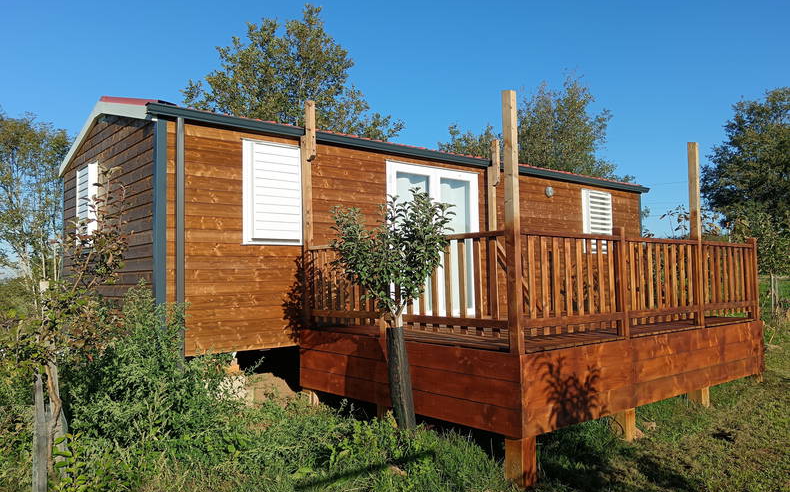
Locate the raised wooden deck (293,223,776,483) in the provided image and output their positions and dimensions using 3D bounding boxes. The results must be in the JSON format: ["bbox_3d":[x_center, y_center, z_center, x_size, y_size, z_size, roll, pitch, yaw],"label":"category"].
[{"bbox_3d":[1.669,0.892,7.048,4.490,1.838,3.026,2,-4,-40],"label":"raised wooden deck"}]

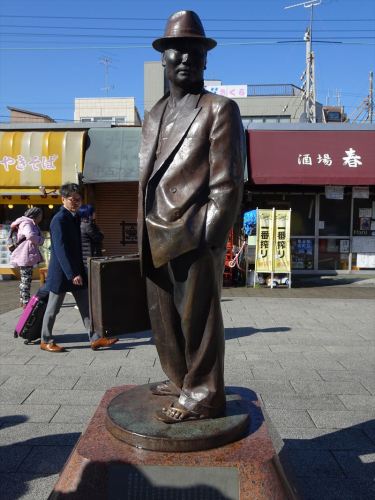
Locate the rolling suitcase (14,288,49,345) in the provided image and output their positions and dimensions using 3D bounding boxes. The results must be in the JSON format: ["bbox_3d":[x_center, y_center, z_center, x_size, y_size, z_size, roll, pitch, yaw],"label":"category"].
[{"bbox_3d":[-1.660,0.725,5.121,0.220,0.530,0.360,27,4,-2],"label":"rolling suitcase"}]

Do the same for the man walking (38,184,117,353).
[{"bbox_3d":[-1.110,0.179,4.788,0.760,1.700,0.500,1,4,10],"label":"man walking"}]

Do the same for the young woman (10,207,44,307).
[{"bbox_3d":[-2.410,0.084,7.007,0.460,1.560,0.460,-1,5,-15],"label":"young woman"}]

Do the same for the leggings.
[{"bbox_3d":[-2.460,0.542,7.042,0.220,0.600,0.280,-1,5,-15],"label":"leggings"}]

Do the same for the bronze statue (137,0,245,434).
[{"bbox_3d":[0.020,-0.141,2.095,0.510,1.780,0.400,4,6,43],"label":"bronze statue"}]

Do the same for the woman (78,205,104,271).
[{"bbox_3d":[-1.440,0.093,6.947,0.480,1.550,0.480,-1,5,-14],"label":"woman"}]

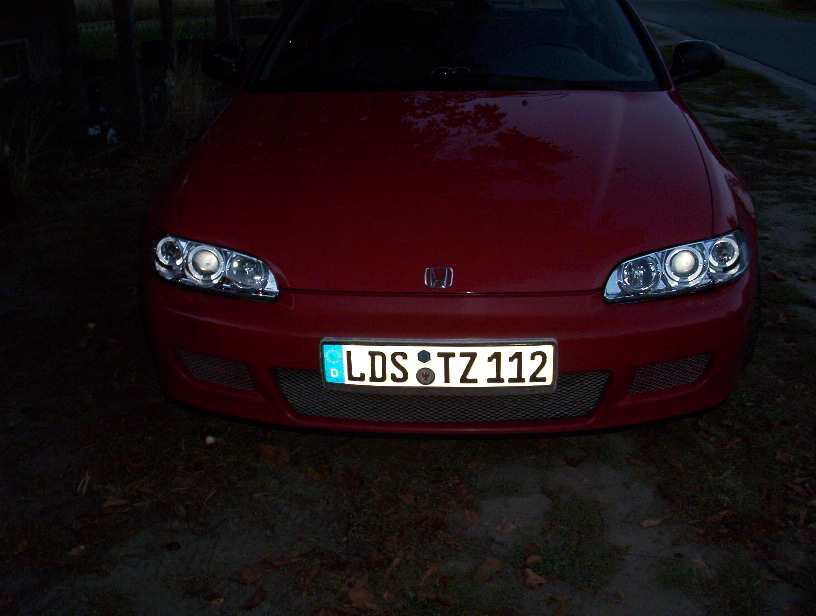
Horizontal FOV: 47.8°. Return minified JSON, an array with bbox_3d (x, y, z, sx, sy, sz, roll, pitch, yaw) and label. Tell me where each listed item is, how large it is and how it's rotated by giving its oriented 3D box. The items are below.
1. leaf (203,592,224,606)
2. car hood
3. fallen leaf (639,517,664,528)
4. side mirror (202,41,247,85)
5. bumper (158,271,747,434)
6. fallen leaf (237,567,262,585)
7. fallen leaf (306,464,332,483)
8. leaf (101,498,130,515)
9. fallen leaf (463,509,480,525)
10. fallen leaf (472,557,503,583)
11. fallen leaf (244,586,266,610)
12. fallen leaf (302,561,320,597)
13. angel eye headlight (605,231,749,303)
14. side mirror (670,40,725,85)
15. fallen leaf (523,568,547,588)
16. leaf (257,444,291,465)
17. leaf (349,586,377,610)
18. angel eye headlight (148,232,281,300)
[{"bbox_3d":[-0.422,0.623,1.994,0.048,0.015,0.036,0,22,5],"label":"leaf"},{"bbox_3d":[0.109,-0.360,2.539,1.400,0.330,1.030,0,22,5],"label":"car hood"},{"bbox_3d":[0.563,0.495,2.127,0.064,0.018,0.021,-11,23,-24],"label":"fallen leaf"},{"bbox_3d":[-0.644,-0.878,3.308,0.180,0.140,0.120,1,21,4],"label":"side mirror"},{"bbox_3d":[0.085,0.073,2.292,1.650,0.385,0.470,1,21,4],"label":"bumper"},{"bbox_3d":[-0.338,0.571,1.962,0.038,0.018,0.056,-13,24,-29],"label":"fallen leaf"},{"bbox_3d":[-0.225,0.420,2.346,0.052,0.018,0.085,-19,27,-38],"label":"fallen leaf"},{"bbox_3d":[-0.703,0.478,2.213,0.065,0.018,0.053,-13,24,-29],"label":"leaf"},{"bbox_3d":[0.156,0.503,2.260,0.035,0.015,0.068,-13,25,-28],"label":"fallen leaf"},{"bbox_3d":[0.170,0.560,1.971,0.041,0.018,0.094,12,25,30],"label":"fallen leaf"},{"bbox_3d":[-0.314,0.597,1.894,0.030,0.018,0.073,9,23,23],"label":"fallen leaf"},{"bbox_3d":[-0.215,0.595,2.052,0.035,0.015,0.100,4,22,12],"label":"fallen leaf"},{"bbox_3d":[0.639,-0.105,2.166,0.385,0.125,0.280,0,22,5],"label":"angel eye headlight"},{"bbox_3d":[1.022,-0.876,3.272,0.190,0.145,0.125,0,22,5],"label":"side mirror"},{"bbox_3d":[0.269,0.570,1.943,0.046,0.018,0.065,-16,26,-35],"label":"fallen leaf"},{"bbox_3d":[-0.374,0.397,2.553,0.088,0.020,0.080,0,22,5],"label":"leaf"},{"bbox_3d":[-0.099,0.618,1.987,0.062,0.018,0.068,0,22,5],"label":"leaf"},{"bbox_3d":[-0.478,-0.115,2.255,0.385,0.125,0.280,0,22,5],"label":"angel eye headlight"}]

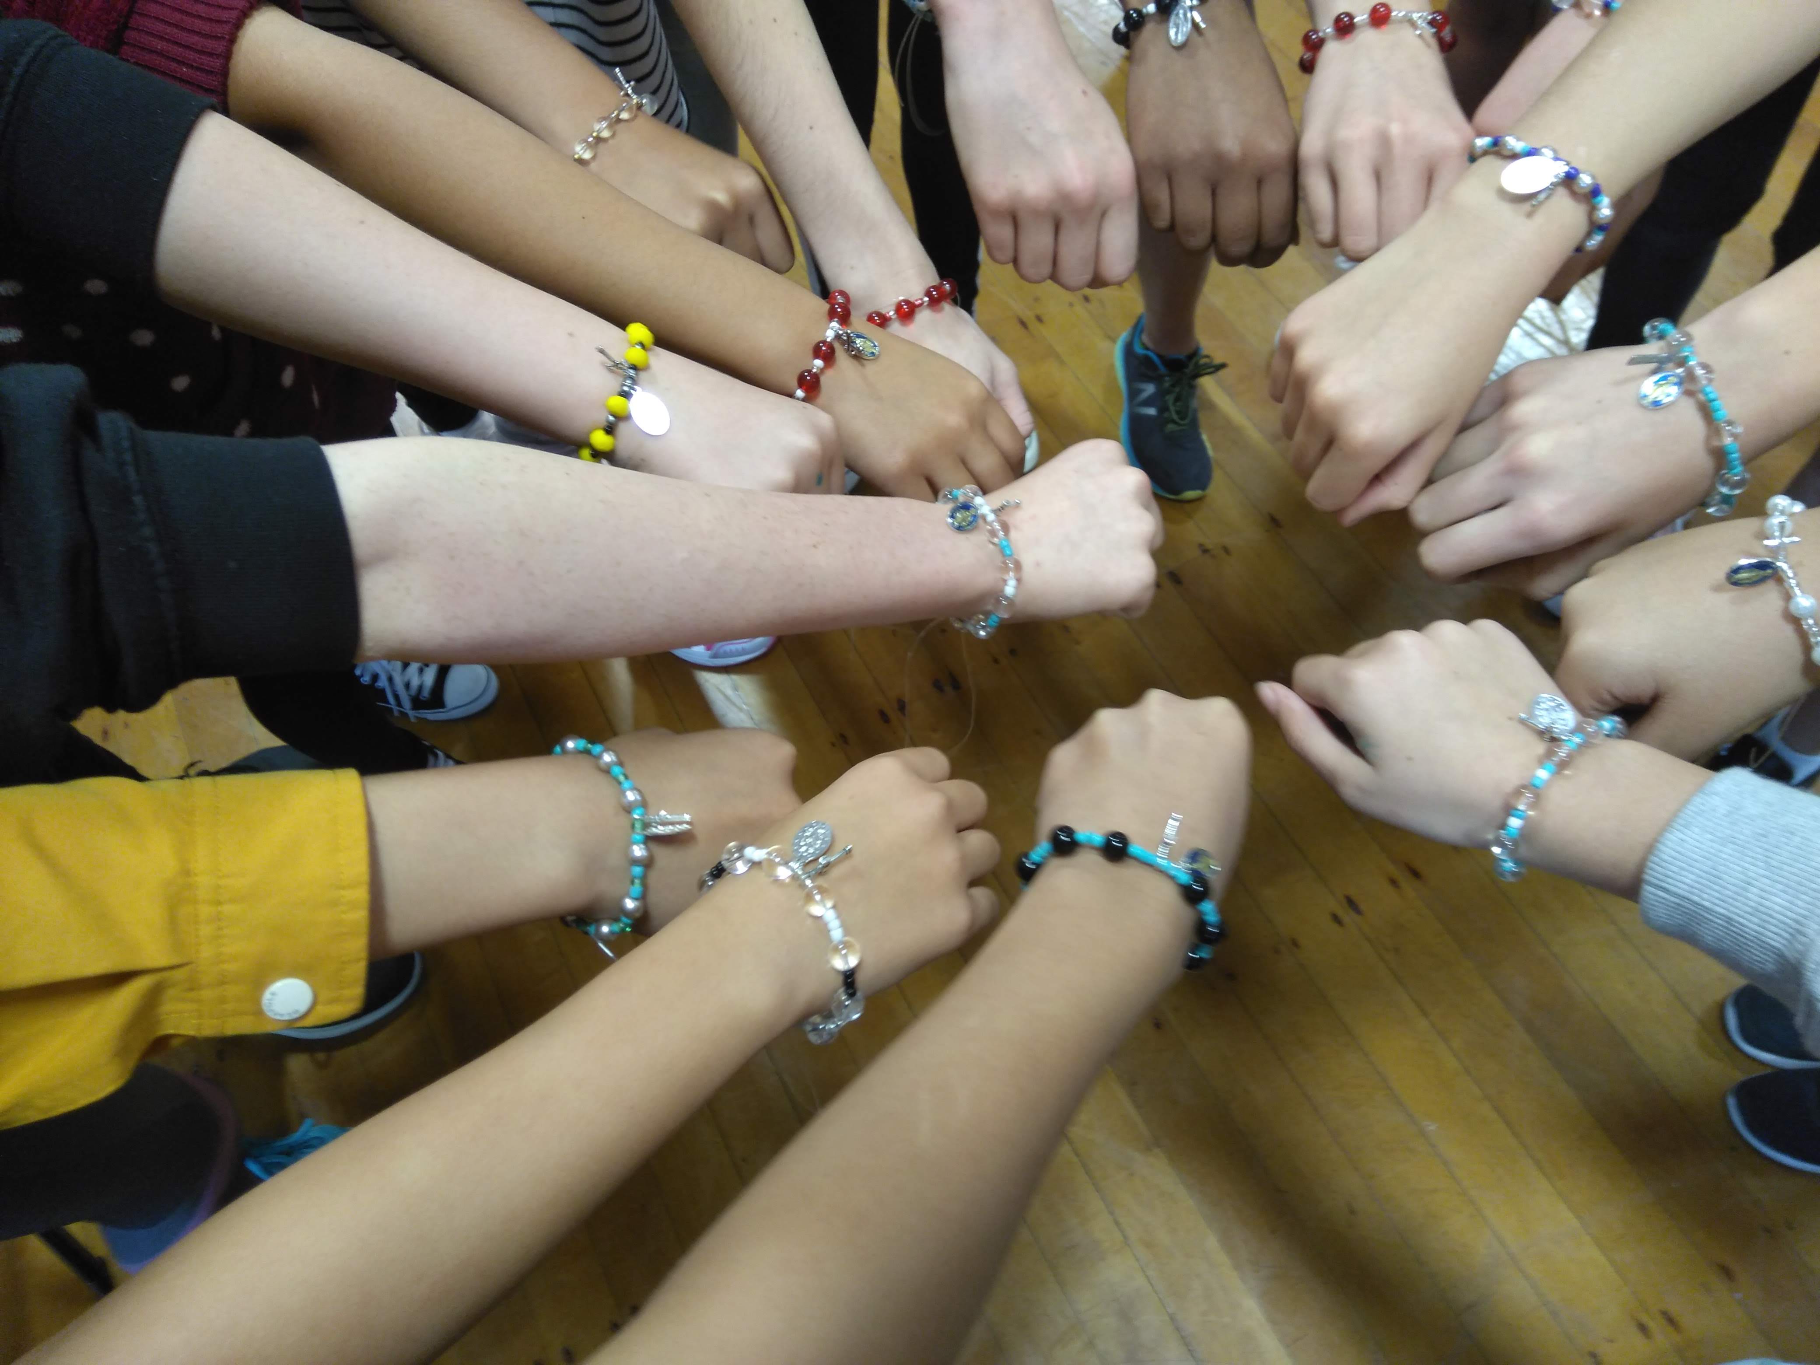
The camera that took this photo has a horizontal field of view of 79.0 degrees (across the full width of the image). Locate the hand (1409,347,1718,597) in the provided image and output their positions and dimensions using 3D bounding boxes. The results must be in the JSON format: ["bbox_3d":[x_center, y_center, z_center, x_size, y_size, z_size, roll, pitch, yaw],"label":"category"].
[{"bbox_3d":[0.265,-0.085,0.445,0.105,0.055,0.075,-25,68,5],"label":"hand"}]

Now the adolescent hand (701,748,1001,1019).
[{"bbox_3d":[-0.017,0.073,0.385,0.095,0.048,0.071,-32,66,-17],"label":"adolescent hand"}]

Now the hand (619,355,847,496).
[{"bbox_3d":[-0.081,-0.102,0.490,0.100,0.050,0.074,17,65,-12],"label":"hand"}]

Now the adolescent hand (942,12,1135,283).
[{"bbox_3d":[0.066,-0.265,0.550,0.074,0.053,0.120,-21,87,-5],"label":"adolescent hand"}]

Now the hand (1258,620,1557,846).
[{"bbox_3d":[0.195,0.021,0.430,0.080,0.052,0.100,-37,63,-13],"label":"hand"}]

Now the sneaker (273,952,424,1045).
[{"bbox_3d":[-0.617,0.283,1.064,0.258,0.095,0.098,2,65,5],"label":"sneaker"}]

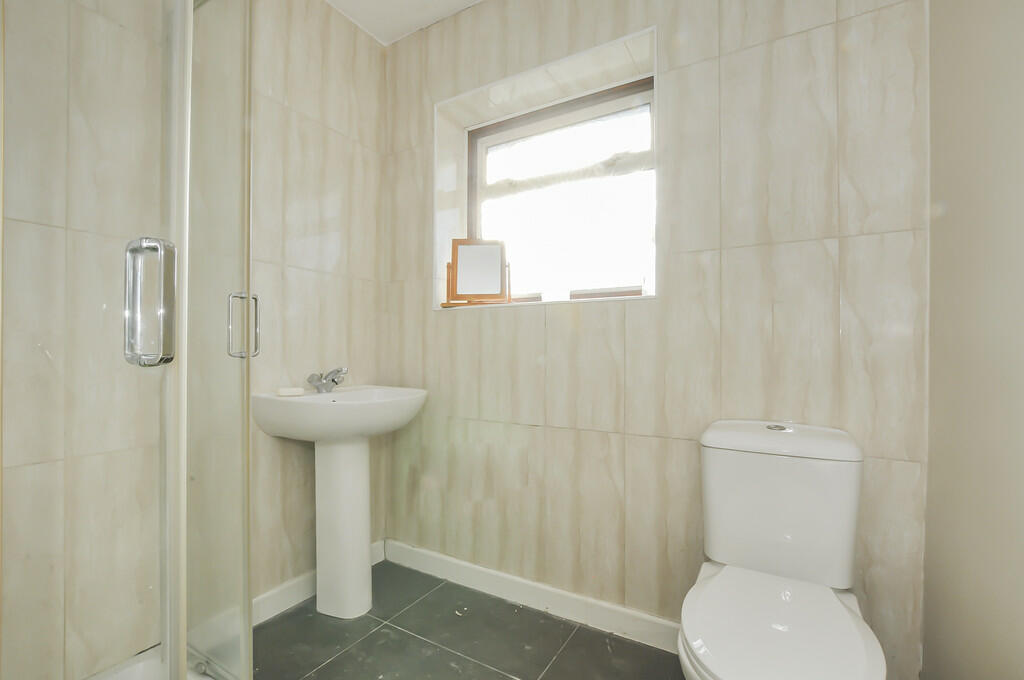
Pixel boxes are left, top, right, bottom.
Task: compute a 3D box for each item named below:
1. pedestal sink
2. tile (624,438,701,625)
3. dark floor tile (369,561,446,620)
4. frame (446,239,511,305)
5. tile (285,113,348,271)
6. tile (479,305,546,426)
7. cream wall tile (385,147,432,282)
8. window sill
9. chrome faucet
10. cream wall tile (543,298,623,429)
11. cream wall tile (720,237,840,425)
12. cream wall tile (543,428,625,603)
[{"bbox_3d":[-0.582,0.606,1.576,0.460,0.825,0.510,0,-1,29],"label":"pedestal sink"},{"bbox_3d":[0.518,0.618,1.383,0.295,0.593,0.012,0,-1,29],"label":"tile"},{"bbox_3d":[-0.526,1.029,1.765,0.347,0.012,0.318,0,-1,29],"label":"dark floor tile"},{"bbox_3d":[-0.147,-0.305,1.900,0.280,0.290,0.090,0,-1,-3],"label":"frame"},{"bbox_3d":[-0.779,-0.575,1.720,0.010,0.600,0.300,0,-1,29],"label":"tile"},{"bbox_3d":[0.002,0.094,1.675,0.295,0.464,0.012,0,-1,29],"label":"tile"},{"bbox_3d":[-0.480,-0.571,1.948,0.247,0.602,0.012,0,-1,29],"label":"cream wall tile"},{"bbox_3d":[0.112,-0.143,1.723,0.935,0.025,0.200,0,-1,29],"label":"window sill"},{"bbox_3d":[-0.677,0.153,1.626,0.160,0.107,0.160,0,-1,29],"label":"chrome faucet"},{"bbox_3d":[0.260,0.090,1.541,0.300,0.462,0.010,0,-1,29],"label":"cream wall tile"},{"bbox_3d":[0.780,0.017,1.251,0.298,0.600,0.010,0,-1,29],"label":"cream wall tile"},{"bbox_3d":[0.260,0.620,1.526,0.295,0.593,0.012,0,-1,29],"label":"cream wall tile"}]

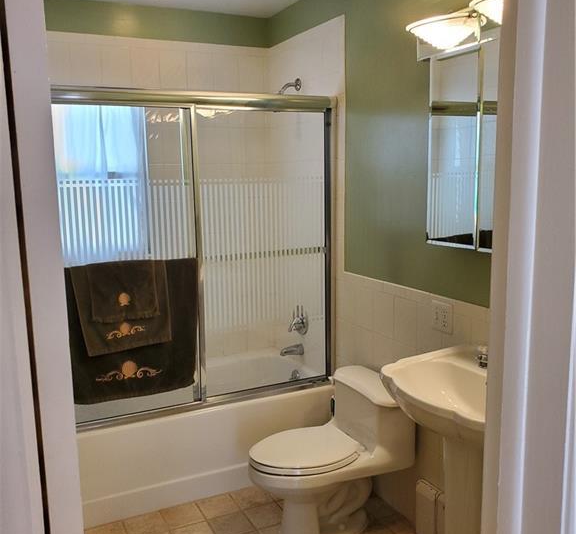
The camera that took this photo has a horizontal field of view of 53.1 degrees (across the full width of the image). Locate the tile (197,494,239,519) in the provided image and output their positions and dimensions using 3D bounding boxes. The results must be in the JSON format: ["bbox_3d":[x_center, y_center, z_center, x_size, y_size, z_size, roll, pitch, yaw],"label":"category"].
[{"bbox_3d":[-0.319,1.111,2.673,0.166,0.010,0.166,-5,10,-26],"label":"tile"}]

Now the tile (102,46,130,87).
[{"bbox_3d":[-0.899,-1.053,3.025,0.152,0.203,0.010,-5,10,-26],"label":"tile"}]

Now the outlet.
[{"bbox_3d":[0.589,0.194,2.214,0.010,0.115,0.115,-5,10,-26],"label":"outlet"}]

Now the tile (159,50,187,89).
[{"bbox_3d":[-0.625,-1.078,3.157,0.152,0.203,0.010,-5,10,-26],"label":"tile"}]

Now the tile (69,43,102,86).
[{"bbox_3d":[-1.030,-1.026,2.955,0.151,0.200,0.010,-5,10,-26],"label":"tile"}]

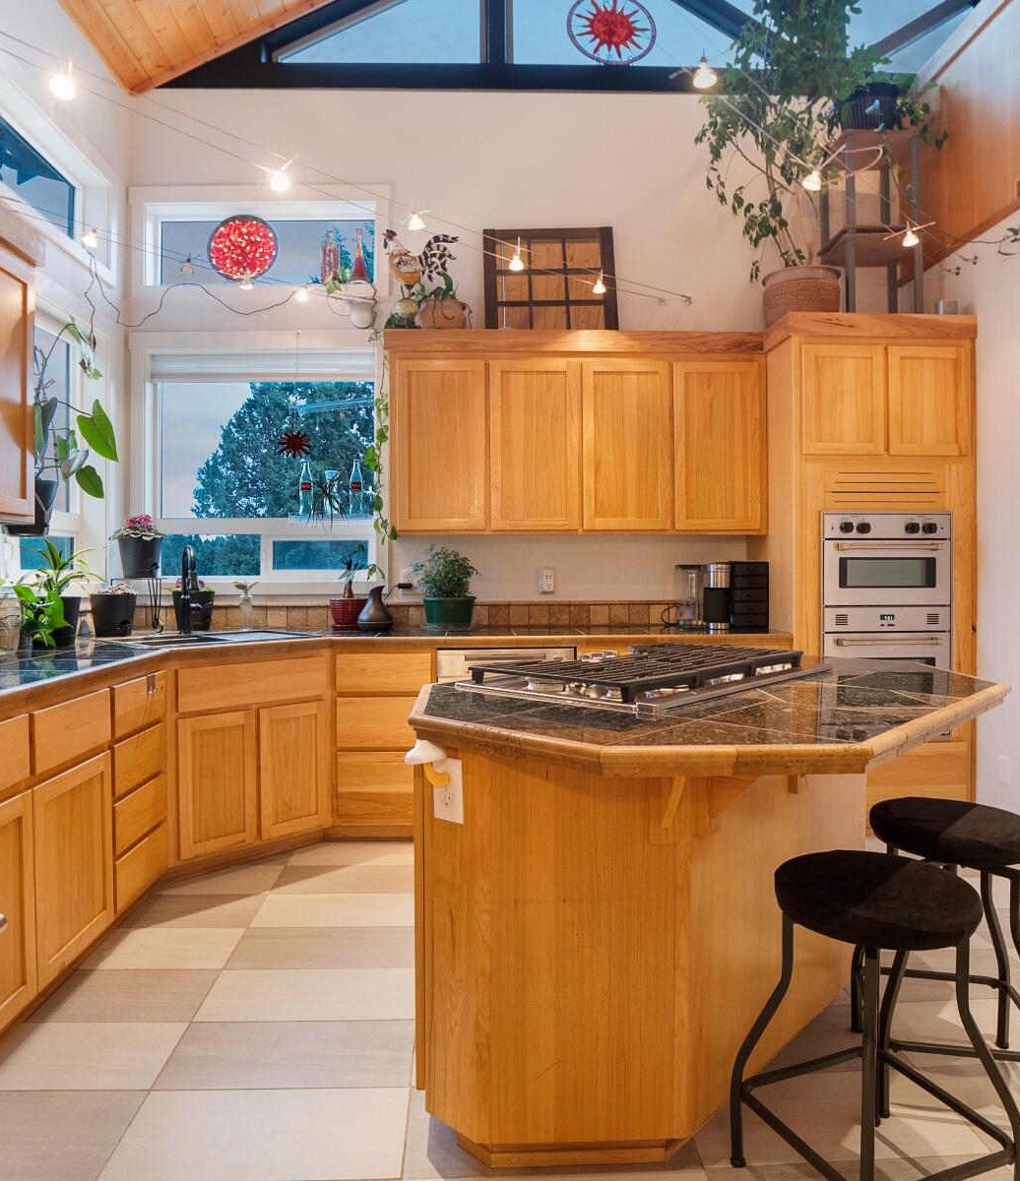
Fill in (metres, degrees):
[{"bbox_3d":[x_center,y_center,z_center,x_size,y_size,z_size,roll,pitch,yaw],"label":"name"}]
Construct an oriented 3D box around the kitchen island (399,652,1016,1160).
[{"bbox_3d":[0.501,0.686,1.855,1.015,0.932,1.561,1,2,43],"label":"kitchen island"}]

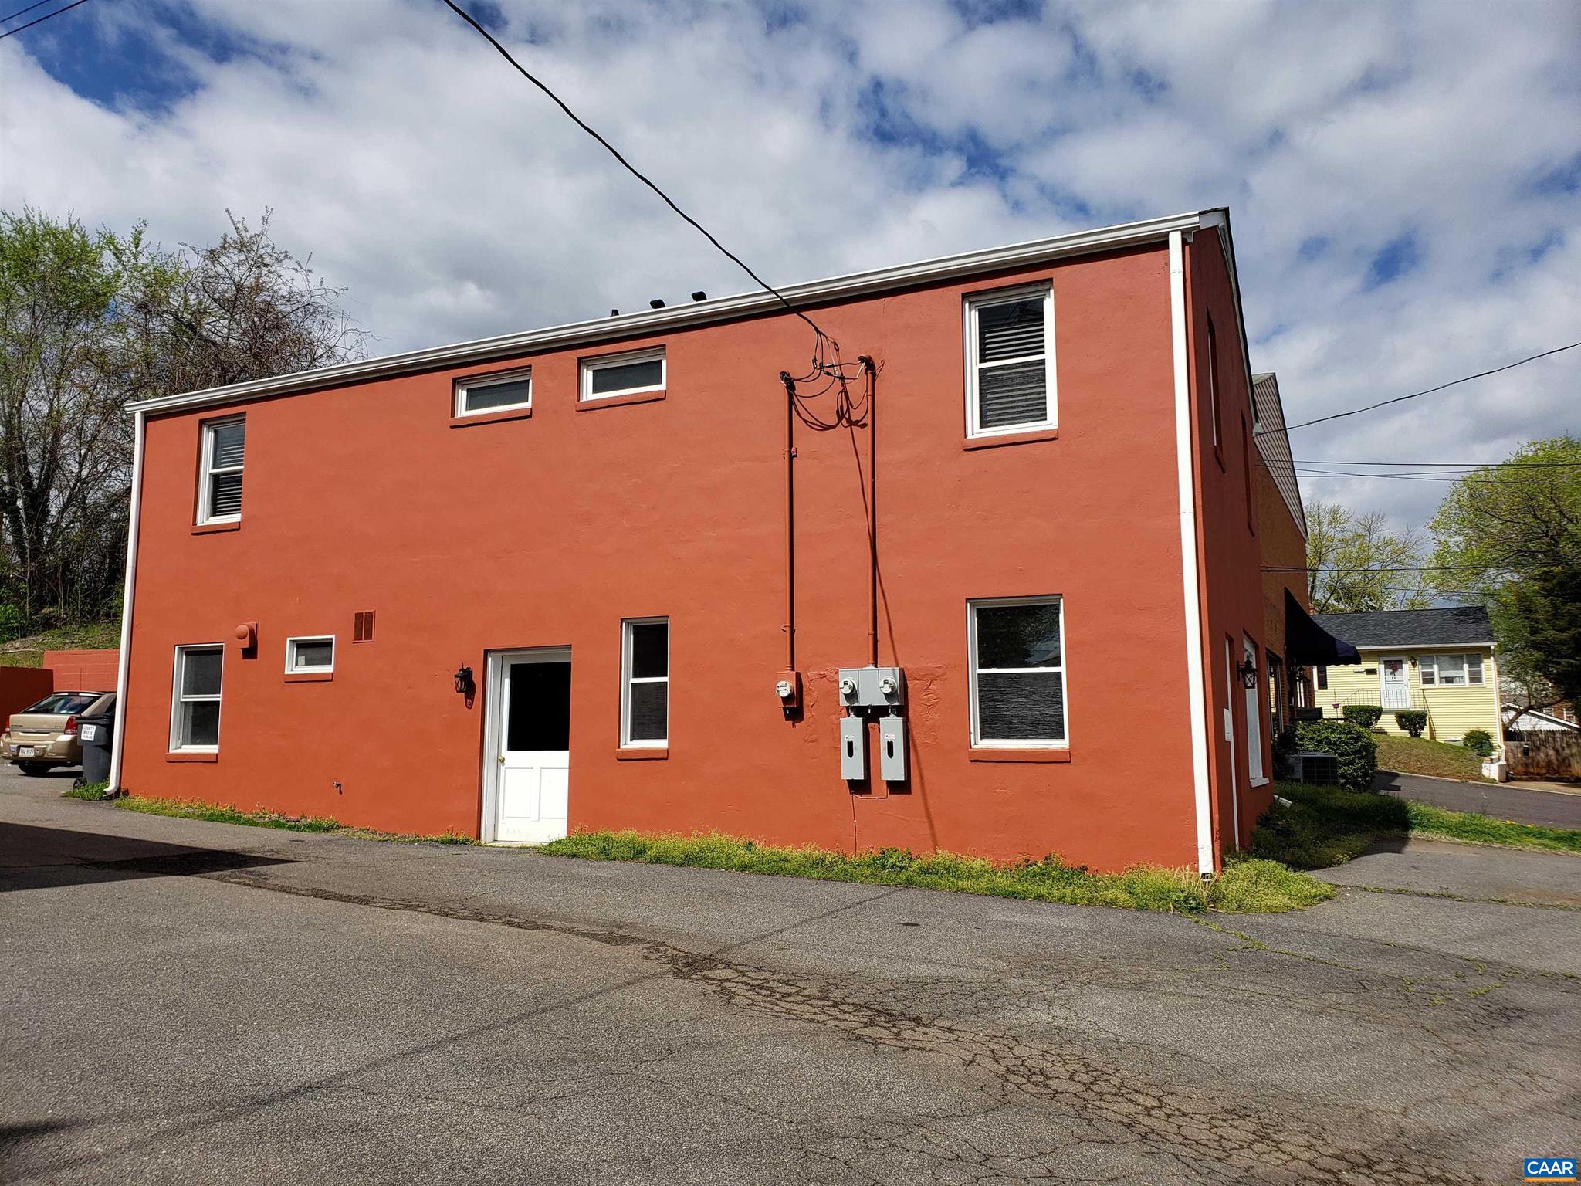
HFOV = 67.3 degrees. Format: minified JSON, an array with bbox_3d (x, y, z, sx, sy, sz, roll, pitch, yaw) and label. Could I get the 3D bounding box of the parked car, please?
[{"bbox_3d":[-11.576,2.569,21.800,1.780,1.470,4.770,-3,-8,20],"label":"parked car"}]

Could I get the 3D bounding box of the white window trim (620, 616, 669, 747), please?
[{"bbox_3d":[-1.513,0.965,12.610,0.598,1.363,0.100,-3,-8,24],"label":"white window trim"}]

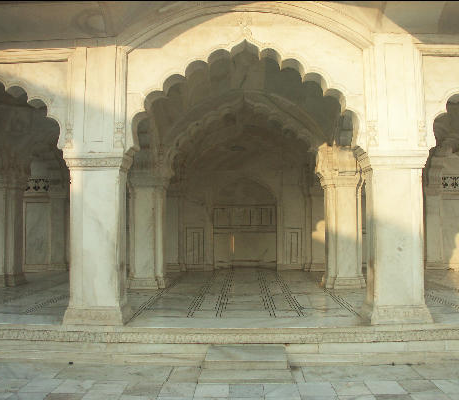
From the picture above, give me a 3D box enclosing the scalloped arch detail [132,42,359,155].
[{"bbox_3d":[0.200,-1.206,5.321,2.788,1.400,0.360,0,-3,1],"label":"scalloped arch detail"}]

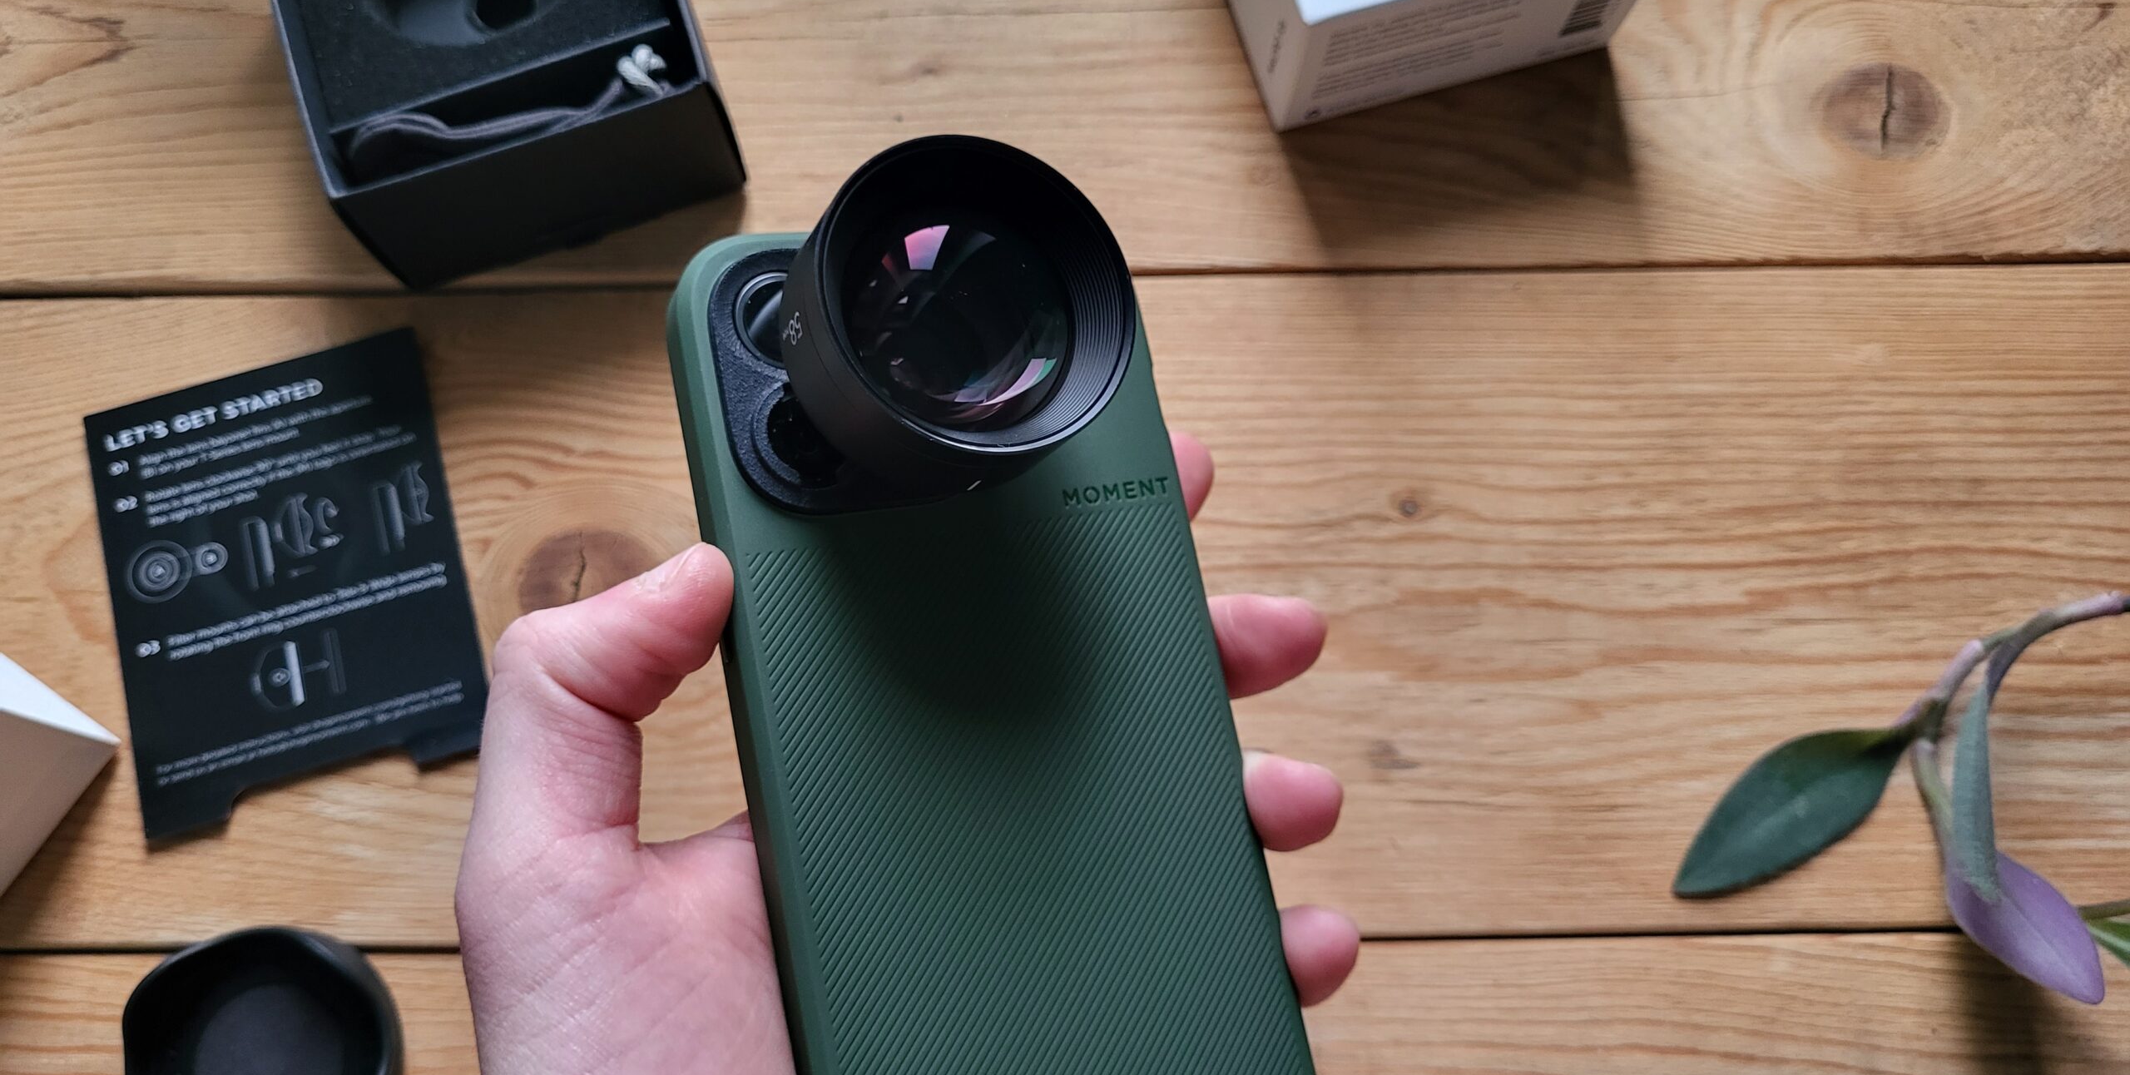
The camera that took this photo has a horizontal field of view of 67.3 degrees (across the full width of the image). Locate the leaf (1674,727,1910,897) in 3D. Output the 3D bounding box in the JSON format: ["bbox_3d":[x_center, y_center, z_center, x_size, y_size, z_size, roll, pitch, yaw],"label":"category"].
[{"bbox_3d":[0.147,0.056,0.323,0.057,0.010,0.026,-32,78,-7],"label":"leaf"}]

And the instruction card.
[{"bbox_3d":[-0.168,0.008,0.344,0.074,0.002,0.096,-16,76,-3],"label":"instruction card"}]

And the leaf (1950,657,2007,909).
[{"bbox_3d":[0.176,0.048,0.305,0.011,0.018,0.043,-3,86,30],"label":"leaf"}]

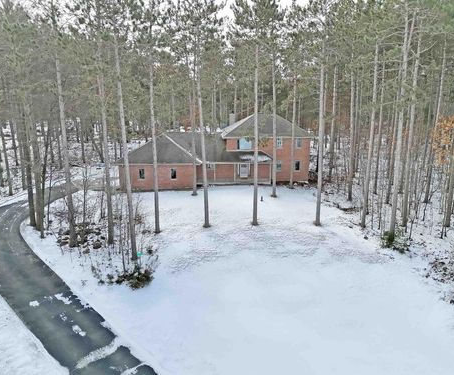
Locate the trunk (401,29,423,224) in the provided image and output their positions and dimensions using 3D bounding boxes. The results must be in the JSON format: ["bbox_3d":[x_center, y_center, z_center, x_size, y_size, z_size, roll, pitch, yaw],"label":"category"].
[{"bbox_3d":[13.254,-3.944,24.789,0.370,13.950,0.370,0,10,0],"label":"trunk"}]

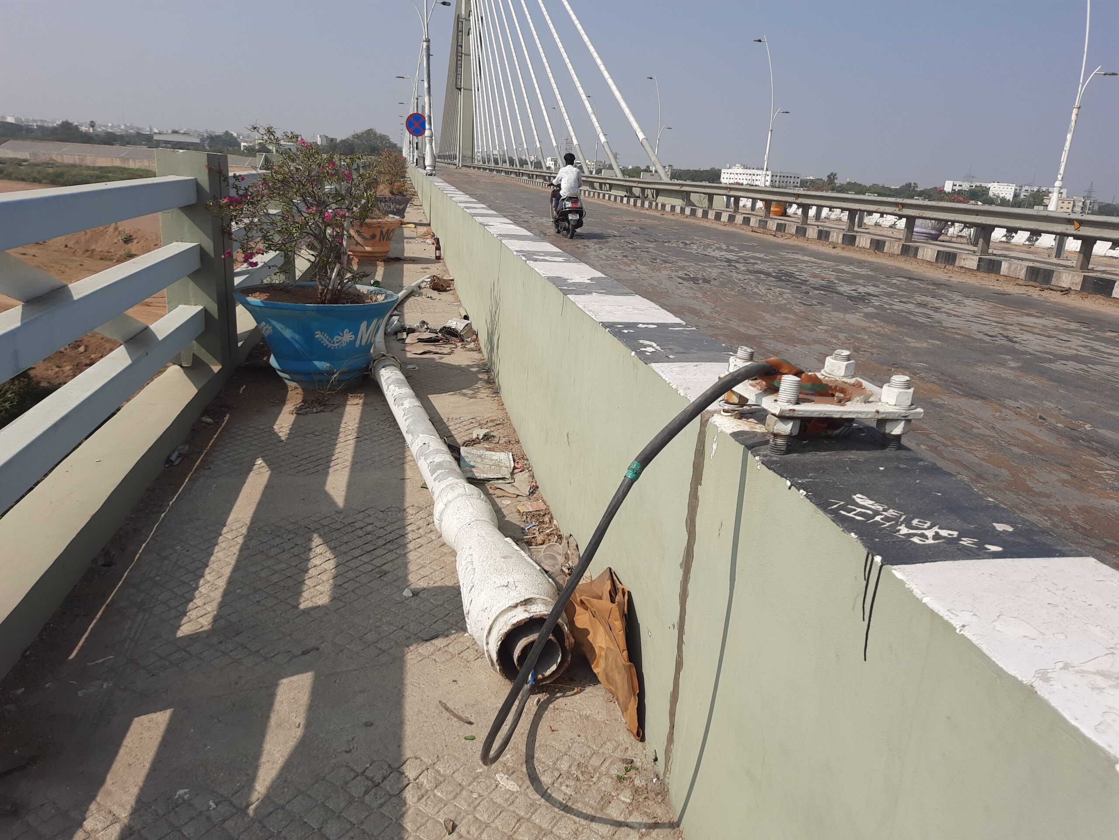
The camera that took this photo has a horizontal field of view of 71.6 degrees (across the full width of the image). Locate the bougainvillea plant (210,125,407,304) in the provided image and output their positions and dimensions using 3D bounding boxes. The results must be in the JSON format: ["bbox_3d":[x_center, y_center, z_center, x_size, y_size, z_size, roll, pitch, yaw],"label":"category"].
[{"bbox_3d":[-1.476,-1.211,4.551,1.076,0.979,0.979,0,19,-12],"label":"bougainvillea plant"}]

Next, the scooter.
[{"bbox_3d":[0.134,-4.343,15.825,0.680,1.130,1.800,0,19,-12],"label":"scooter"}]

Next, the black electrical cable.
[{"bbox_3d":[0.088,0.319,1.699,0.489,1.037,0.587,0,19,-12],"label":"black electrical cable"}]

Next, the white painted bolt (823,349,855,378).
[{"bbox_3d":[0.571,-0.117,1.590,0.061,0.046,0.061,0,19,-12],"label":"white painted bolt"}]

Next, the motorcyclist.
[{"bbox_3d":[0.166,-4.705,15.620,0.580,1.270,0.750,0,19,-12],"label":"motorcyclist"}]

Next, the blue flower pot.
[{"bbox_3d":[-1.487,-0.527,4.824,0.949,0.528,0.949,0,19,-12],"label":"blue flower pot"}]

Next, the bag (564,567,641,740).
[{"bbox_3d":[0.113,0.575,2.087,0.147,0.352,0.391,0,19,-12],"label":"bag"}]

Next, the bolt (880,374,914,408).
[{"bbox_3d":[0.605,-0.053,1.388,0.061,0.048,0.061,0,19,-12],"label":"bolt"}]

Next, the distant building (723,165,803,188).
[{"bbox_3d":[136.352,-164.746,525.000,29.000,15.000,46.000,-7,21,-31],"label":"distant building"}]

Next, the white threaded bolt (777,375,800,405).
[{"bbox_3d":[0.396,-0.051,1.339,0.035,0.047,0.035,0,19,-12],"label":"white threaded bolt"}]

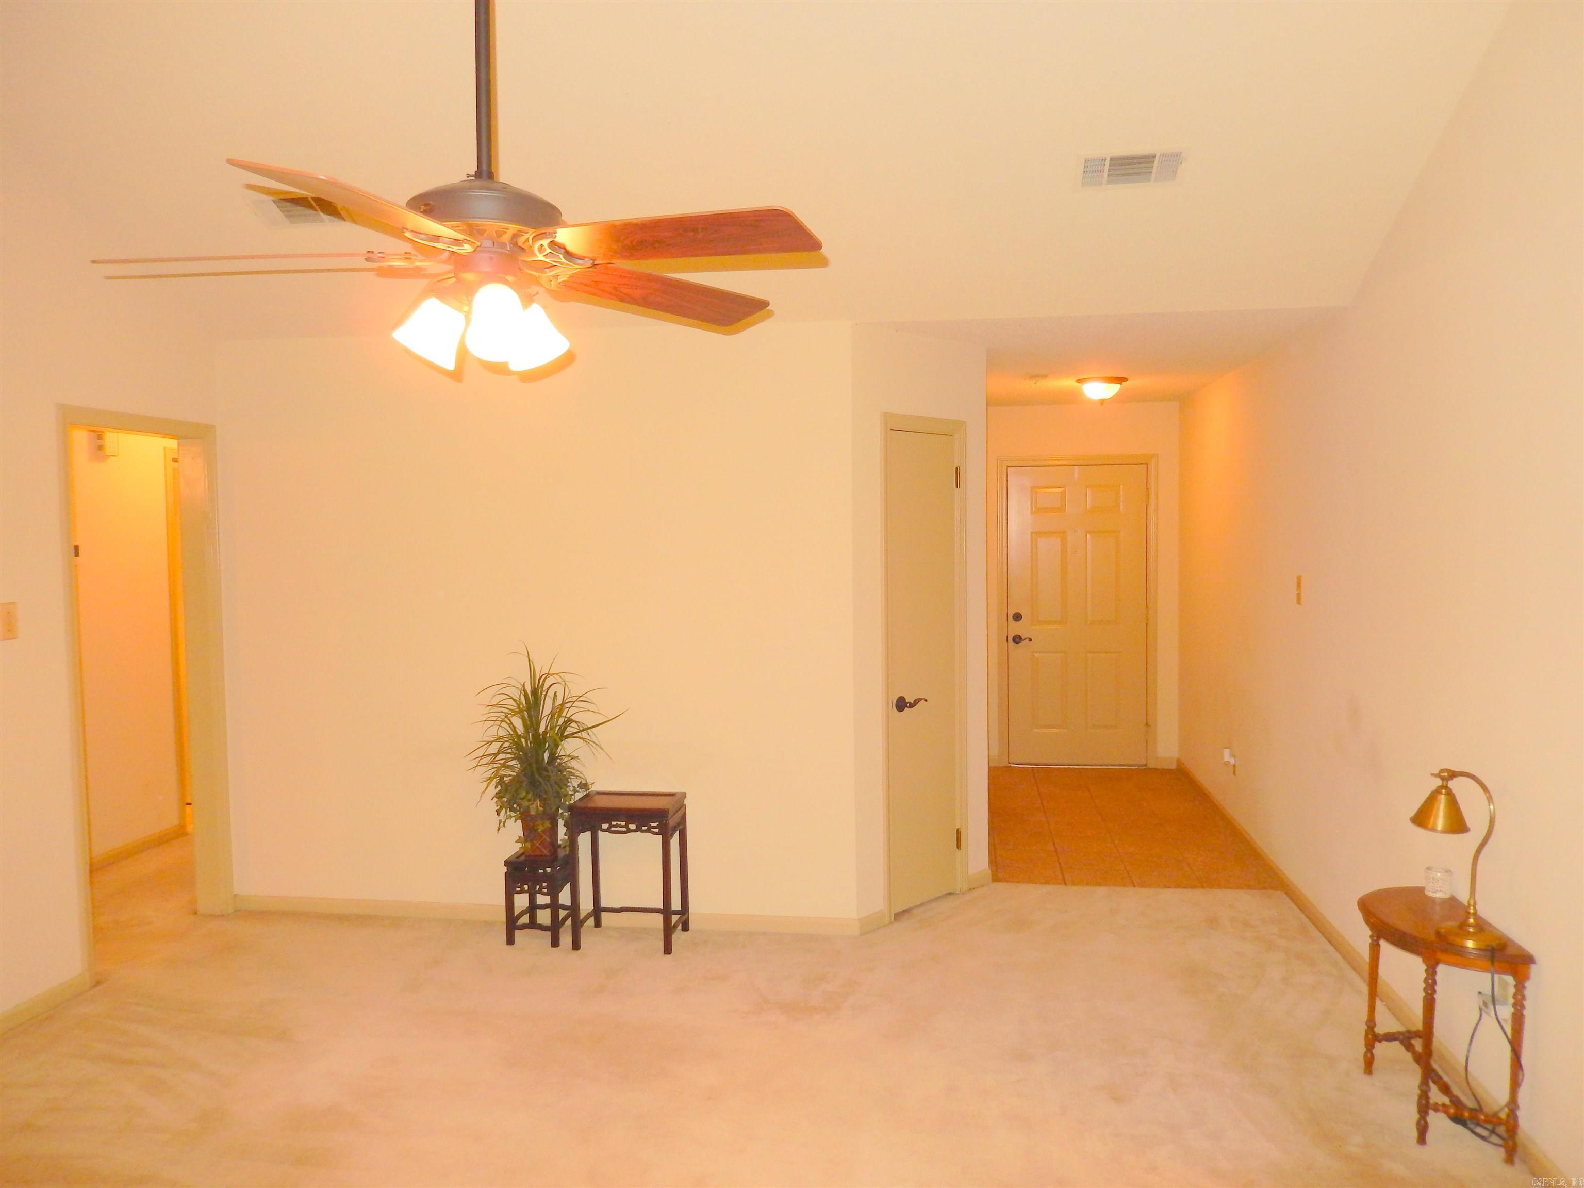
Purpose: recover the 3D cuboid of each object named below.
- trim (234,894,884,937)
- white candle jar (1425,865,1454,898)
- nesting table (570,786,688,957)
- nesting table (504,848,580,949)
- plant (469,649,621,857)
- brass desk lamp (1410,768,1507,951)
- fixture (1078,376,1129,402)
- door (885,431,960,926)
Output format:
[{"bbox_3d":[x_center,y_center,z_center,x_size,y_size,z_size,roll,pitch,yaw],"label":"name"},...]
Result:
[{"bbox_3d":[-1.076,1.361,4.845,2.772,0.070,0.030,0,4,8],"label":"trim"},{"bbox_3d":[1.904,0.848,3.373,0.073,0.078,0.073,0,4,8],"label":"white candle jar"},{"bbox_3d":[-0.656,1.118,4.616,0.420,0.575,0.285,0,4,8],"label":"nesting table"},{"bbox_3d":[-1.020,1.243,4.673,0.235,0.327,0.240,0,4,8],"label":"nesting table"},{"bbox_3d":[-0.995,0.645,4.585,0.600,0.870,0.460,0,4,8],"label":"plant"},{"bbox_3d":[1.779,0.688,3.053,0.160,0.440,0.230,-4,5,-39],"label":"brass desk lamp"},{"bbox_3d":[1.720,-1.127,6.359,0.290,0.140,0.290,0,4,8],"label":"fixture"},{"bbox_3d":[0.553,0.326,4.928,0.045,2.035,0.470,3,5,43],"label":"door"}]

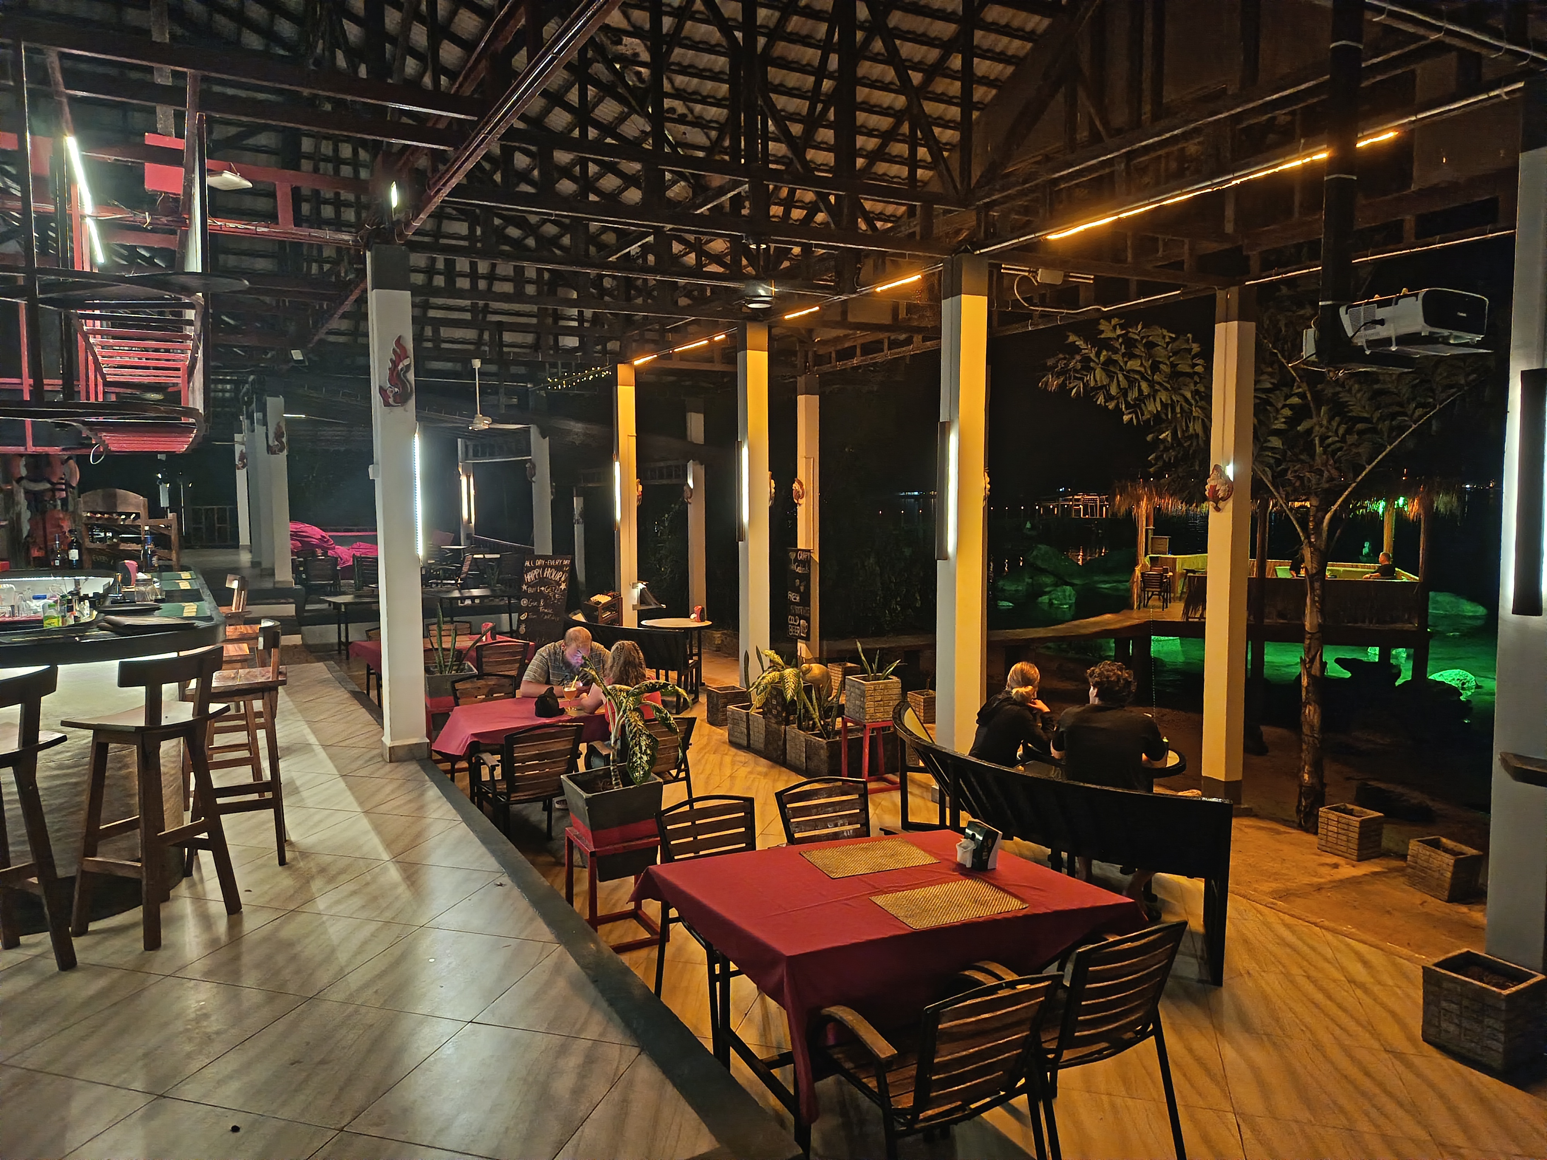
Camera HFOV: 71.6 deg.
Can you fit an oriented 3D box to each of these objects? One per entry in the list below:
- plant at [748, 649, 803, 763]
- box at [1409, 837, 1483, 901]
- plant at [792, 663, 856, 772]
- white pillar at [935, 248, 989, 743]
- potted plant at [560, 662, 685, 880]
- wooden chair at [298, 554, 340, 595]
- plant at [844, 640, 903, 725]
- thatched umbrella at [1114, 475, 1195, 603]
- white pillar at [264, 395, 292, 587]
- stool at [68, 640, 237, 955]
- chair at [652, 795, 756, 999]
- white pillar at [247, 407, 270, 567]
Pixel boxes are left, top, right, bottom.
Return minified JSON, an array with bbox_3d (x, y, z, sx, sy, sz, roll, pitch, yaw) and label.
[{"bbox_3d":[0.043,0.986,8.448,0.390,0.860,0.390,-3,5,-27],"label":"plant"},{"bbox_3d":[4.324,1.863,6.920,0.290,0.290,0.290,0,10,-26],"label":"box"},{"bbox_3d":[0.393,1.038,8.012,0.350,0.820,0.350,-3,5,-27],"label":"plant"},{"bbox_3d":[1.271,-0.317,7.248,0.225,3.620,0.225,-3,5,-29],"label":"white pillar"},{"bbox_3d":[-0.706,0.868,5.005,0.520,1.020,0.470,-3,5,-33],"label":"potted plant"},{"bbox_3d":[-6.554,0.039,15.449,0.540,0.850,0.560,-3,5,-25],"label":"wooden chair"},{"bbox_3d":[0.707,0.704,7.684,0.290,0.560,0.290,-3,5,-27],"label":"plant"},{"bbox_3d":[8.147,-0.749,22.914,1.750,2.750,1.750,-3,5,-29],"label":"thatched umbrella"},{"bbox_3d":[-6.525,-1.149,14.201,0.200,2.490,0.200,-3,5,-29],"label":"white pillar"},{"bbox_3d":[-2.387,0.800,4.134,0.420,1.070,0.440,2,5,23],"label":"stool"},{"bbox_3d":[-0.143,1.322,4.066,0.500,0.860,0.540,-3,5,-29],"label":"chair"},{"bbox_3d":[-8.276,-1.424,17.289,0.190,2.550,0.190,-3,5,-29],"label":"white pillar"}]

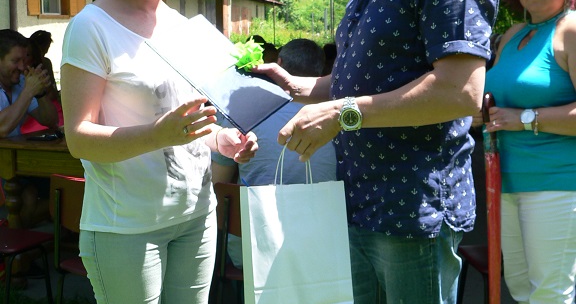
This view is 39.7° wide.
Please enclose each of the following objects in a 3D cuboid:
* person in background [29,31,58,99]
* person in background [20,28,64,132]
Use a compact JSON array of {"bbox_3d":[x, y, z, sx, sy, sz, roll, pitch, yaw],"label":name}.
[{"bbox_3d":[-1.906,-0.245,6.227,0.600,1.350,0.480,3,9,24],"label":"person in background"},{"bbox_3d":[-1.520,-0.040,4.944,0.500,1.320,0.650,2,9,20],"label":"person in background"}]

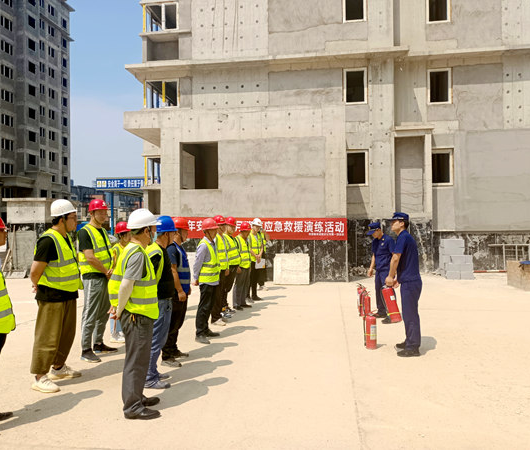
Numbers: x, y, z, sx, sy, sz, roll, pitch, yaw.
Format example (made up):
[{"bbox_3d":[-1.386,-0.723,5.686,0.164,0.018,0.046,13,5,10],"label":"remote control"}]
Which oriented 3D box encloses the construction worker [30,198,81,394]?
[{"bbox_3d":[-2.089,0.665,4.320,0.450,1.849,0.540,0,-1,11],"label":"construction worker"}]

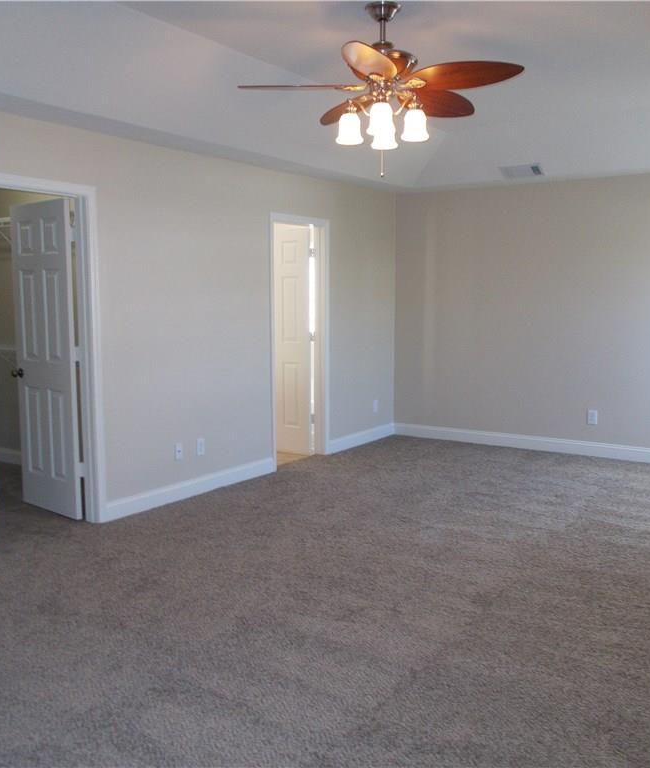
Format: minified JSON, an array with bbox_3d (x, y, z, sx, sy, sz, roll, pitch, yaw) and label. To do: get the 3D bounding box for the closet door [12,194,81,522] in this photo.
[{"bbox_3d":[-1.843,-0.157,5.052,0.695,2.020,0.037,5,9,39],"label":"closet door"}]

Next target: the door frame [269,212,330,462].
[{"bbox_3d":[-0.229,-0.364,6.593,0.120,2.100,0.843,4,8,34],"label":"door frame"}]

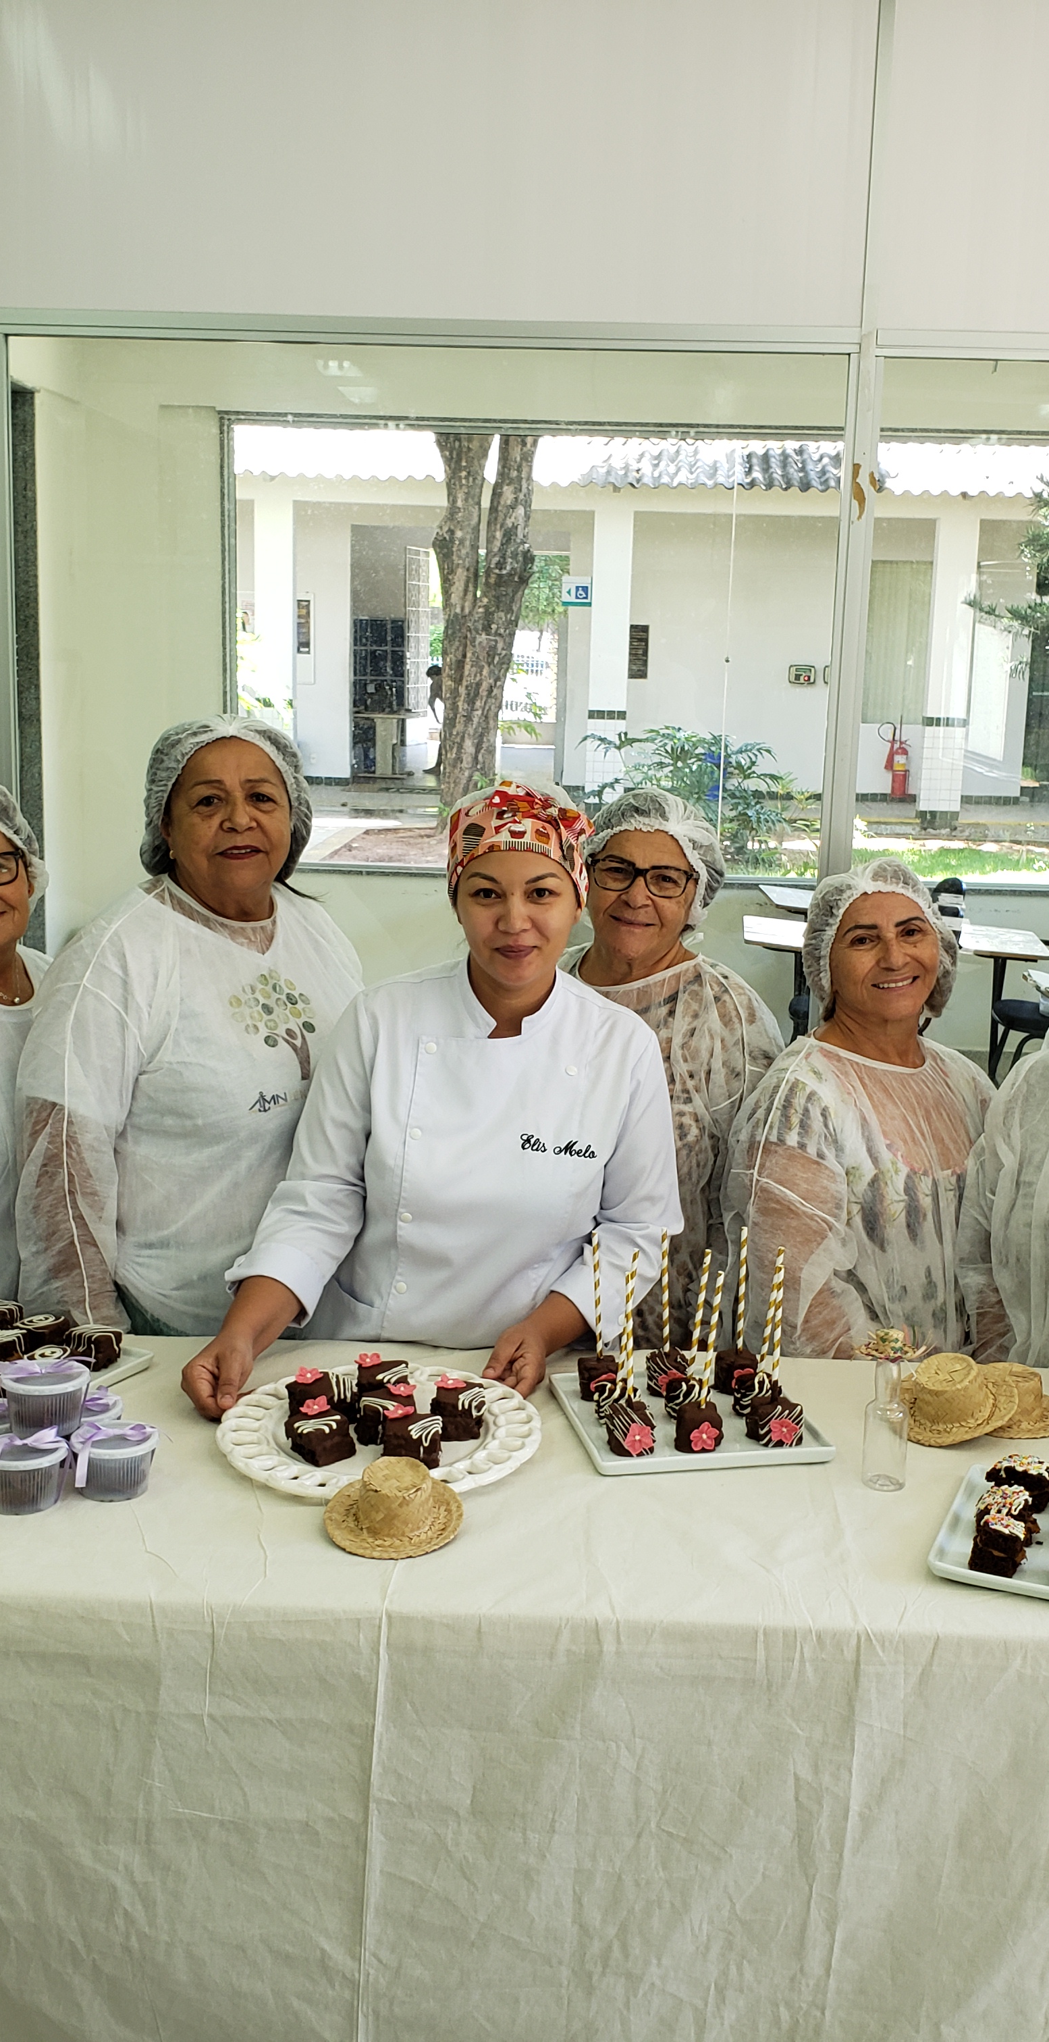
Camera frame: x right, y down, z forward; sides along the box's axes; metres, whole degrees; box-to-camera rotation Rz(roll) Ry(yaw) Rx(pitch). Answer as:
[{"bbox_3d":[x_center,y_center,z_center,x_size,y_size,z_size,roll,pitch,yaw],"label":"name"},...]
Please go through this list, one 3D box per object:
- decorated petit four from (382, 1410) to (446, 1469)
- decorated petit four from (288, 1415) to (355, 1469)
[{"bbox_3d":[-0.114,0.433,2.102,0.054,0.045,0.052,1,11,-3],"label":"decorated petit four"},{"bbox_3d":[-0.215,0.446,2.196,0.051,0.038,0.050,-8,14,-41],"label":"decorated petit four"}]

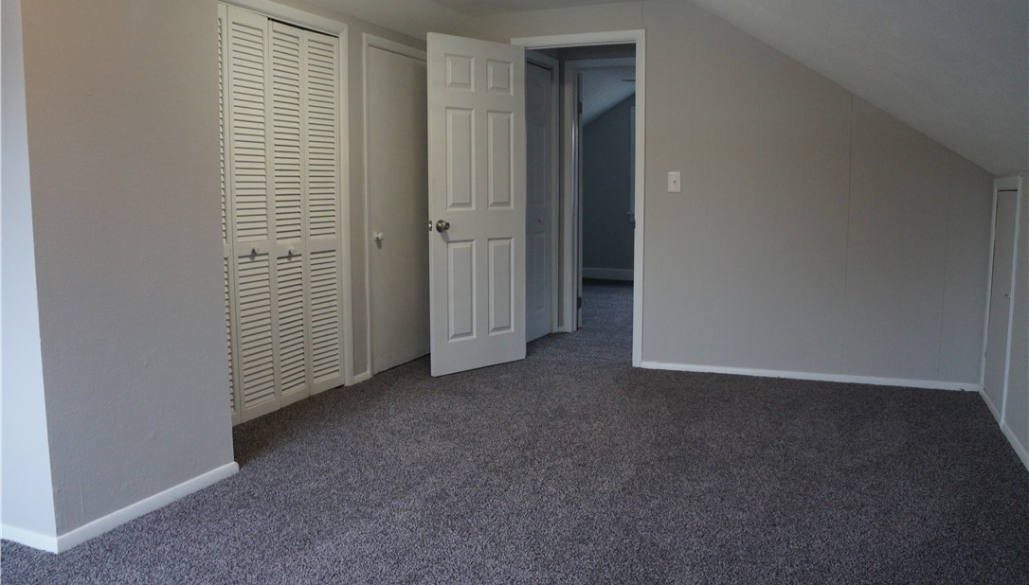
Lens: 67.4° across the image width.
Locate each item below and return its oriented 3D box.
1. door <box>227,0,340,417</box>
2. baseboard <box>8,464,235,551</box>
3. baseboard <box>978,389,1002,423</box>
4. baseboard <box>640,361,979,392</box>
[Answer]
[{"bbox_3d":[-1.157,-0.382,3.930,0.040,1.925,0.850,3,7,23],"label":"door"},{"bbox_3d":[-1.326,0.708,2.684,0.249,0.052,0.752,3,7,23],"label":"baseboard"},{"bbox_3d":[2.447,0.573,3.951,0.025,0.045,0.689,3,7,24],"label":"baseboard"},{"bbox_3d":[1.702,0.495,4.617,1.890,0.045,0.025,2,7,20],"label":"baseboard"}]

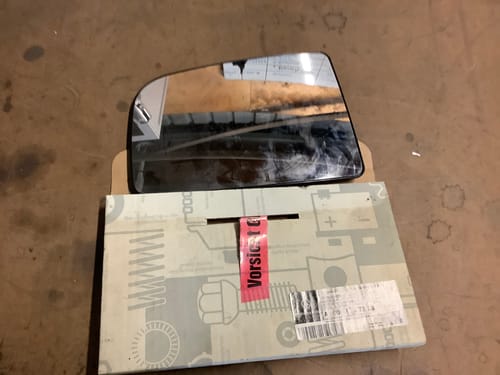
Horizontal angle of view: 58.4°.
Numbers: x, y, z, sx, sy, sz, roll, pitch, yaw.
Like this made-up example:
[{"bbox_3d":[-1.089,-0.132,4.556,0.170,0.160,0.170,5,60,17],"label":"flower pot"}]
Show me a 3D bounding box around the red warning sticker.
[{"bbox_3d":[0.004,0.057,0.366,0.023,0.004,0.074,1,64,-5],"label":"red warning sticker"}]

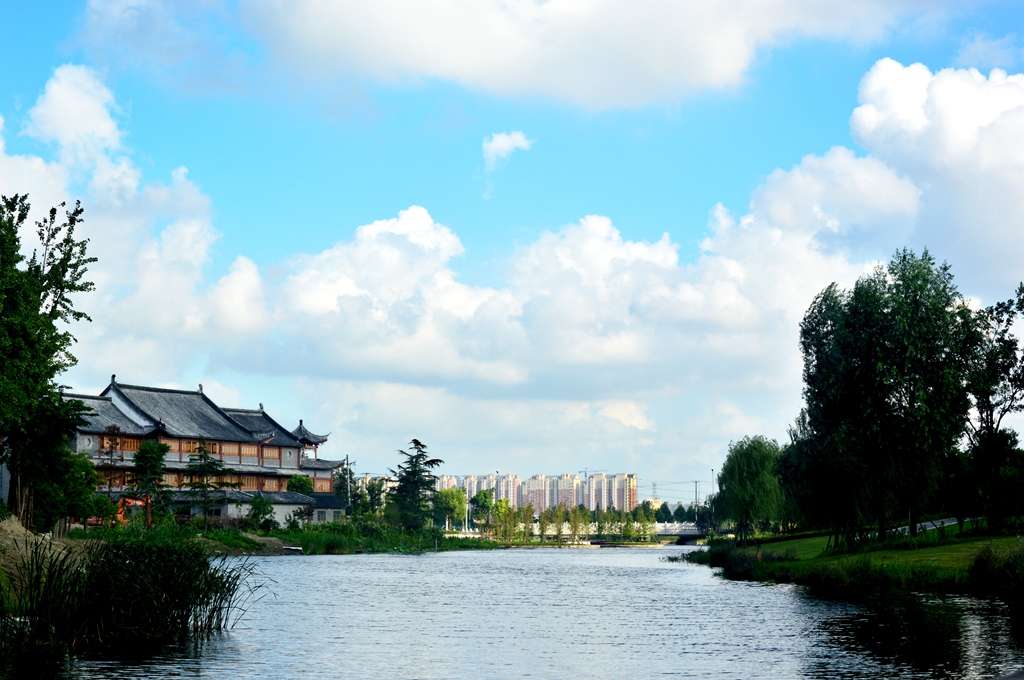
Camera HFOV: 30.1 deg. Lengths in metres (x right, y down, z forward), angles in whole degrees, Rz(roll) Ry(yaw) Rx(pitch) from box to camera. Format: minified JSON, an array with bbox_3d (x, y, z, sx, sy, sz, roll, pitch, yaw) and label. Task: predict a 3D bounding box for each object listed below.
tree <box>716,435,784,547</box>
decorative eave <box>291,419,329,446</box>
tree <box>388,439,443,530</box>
[{"bbox_3d":[16.917,10.675,135.000,4.800,7.950,4.800,0,-6,0],"label":"tree"},{"bbox_3d":[-23.609,10.449,215.000,4.400,3.100,4.400,-4,-7,32],"label":"decorative eave"},{"bbox_3d":[-9.887,14.958,195.000,5.500,9.600,5.400,0,-6,0],"label":"tree"}]

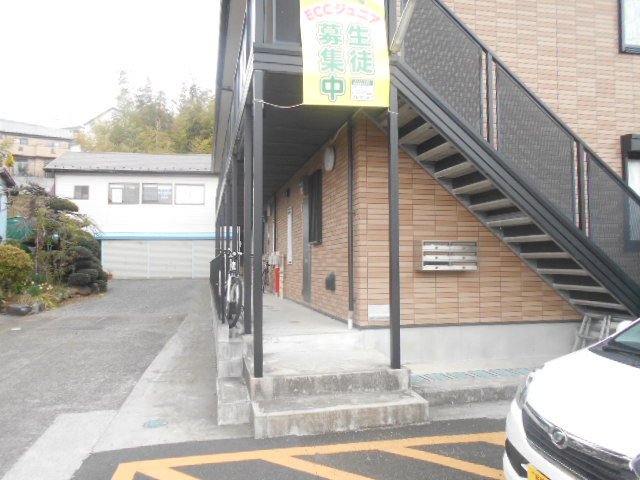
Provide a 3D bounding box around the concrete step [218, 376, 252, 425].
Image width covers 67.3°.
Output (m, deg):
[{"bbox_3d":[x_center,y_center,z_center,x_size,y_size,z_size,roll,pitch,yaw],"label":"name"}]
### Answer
[{"bbox_3d":[-0.889,1.612,4.855,0.295,0.205,0.930,0,-3,-13],"label":"concrete step"}]

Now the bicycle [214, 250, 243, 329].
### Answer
[{"bbox_3d":[-1.179,0.633,6.537,0.500,0.992,1.750,0,-3,-13],"label":"bicycle"}]

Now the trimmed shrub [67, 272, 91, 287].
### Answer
[{"bbox_3d":[-8.290,1.356,16.500,0.740,0.460,0.720,0,-3,-13],"label":"trimmed shrub"}]

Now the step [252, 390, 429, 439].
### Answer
[{"bbox_3d":[0.185,1.601,4.460,1.610,0.182,0.425,0,-3,-13],"label":"step"}]

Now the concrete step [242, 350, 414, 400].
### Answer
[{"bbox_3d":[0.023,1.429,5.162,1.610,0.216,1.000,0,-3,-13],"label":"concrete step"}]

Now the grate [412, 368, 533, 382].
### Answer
[{"bbox_3d":[1.767,1.493,5.301,1.650,0.035,0.230,0,-3,-13],"label":"grate"}]

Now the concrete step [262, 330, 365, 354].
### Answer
[{"bbox_3d":[-0.186,1.221,5.780,1.420,0.258,0.300,0,-3,-13],"label":"concrete step"}]

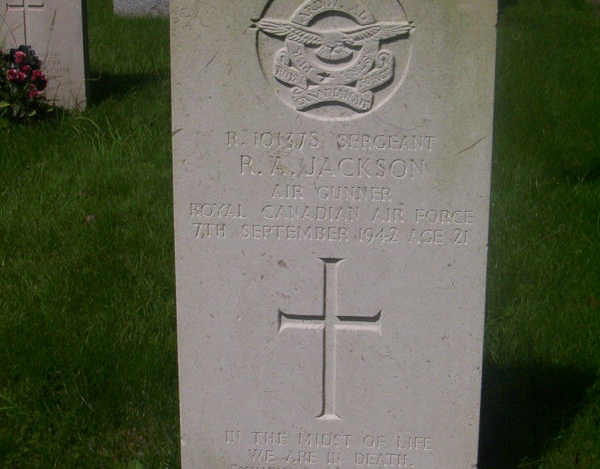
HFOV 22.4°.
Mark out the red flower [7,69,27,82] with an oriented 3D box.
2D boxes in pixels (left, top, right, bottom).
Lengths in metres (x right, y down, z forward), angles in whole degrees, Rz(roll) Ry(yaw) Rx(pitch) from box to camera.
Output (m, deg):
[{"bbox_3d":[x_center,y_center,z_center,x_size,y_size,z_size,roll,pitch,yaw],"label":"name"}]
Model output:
[{"bbox_3d":[-0.940,-0.527,5.030,0.064,0.047,0.050,2,20,4],"label":"red flower"}]

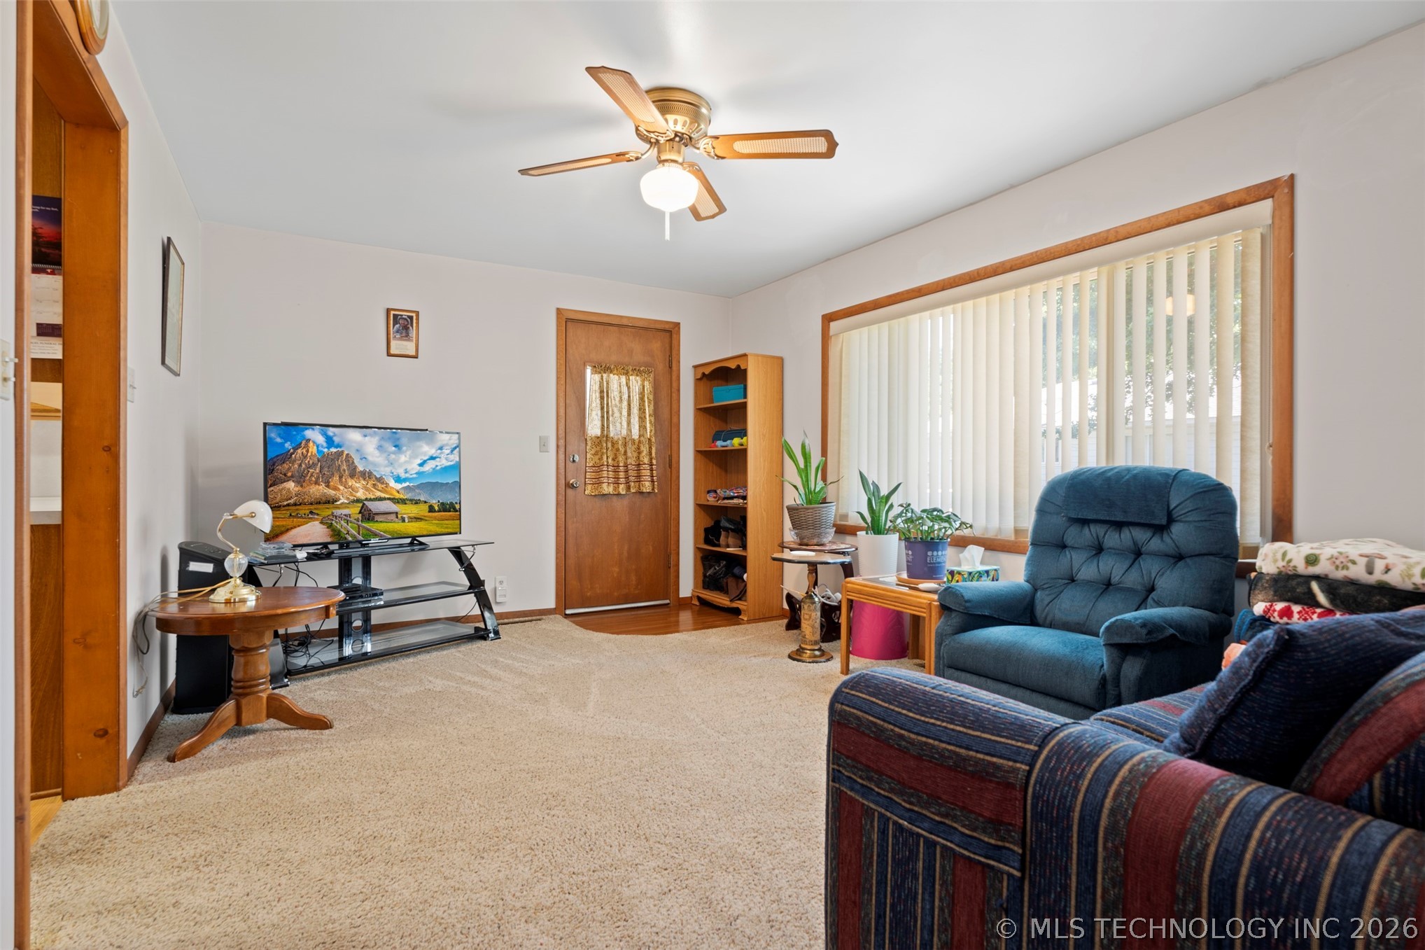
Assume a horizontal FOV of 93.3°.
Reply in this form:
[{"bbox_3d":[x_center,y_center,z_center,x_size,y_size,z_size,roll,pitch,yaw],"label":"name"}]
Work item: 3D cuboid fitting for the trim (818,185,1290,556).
[{"bbox_3d":[1.365,-0.331,3.356,0.060,1.404,2.448,0,0,-32],"label":"trim"}]

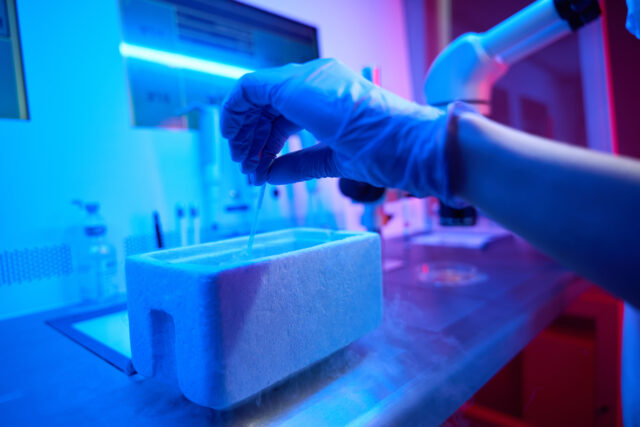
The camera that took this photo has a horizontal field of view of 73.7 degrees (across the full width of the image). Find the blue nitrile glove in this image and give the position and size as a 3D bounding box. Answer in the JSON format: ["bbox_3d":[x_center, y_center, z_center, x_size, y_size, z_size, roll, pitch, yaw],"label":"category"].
[{"bbox_3d":[0.007,-0.065,0.358,0.190,0.108,0.090,0,7,27],"label":"blue nitrile glove"}]

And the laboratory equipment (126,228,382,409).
[{"bbox_3d":[-0.047,0.074,0.388,0.118,0.092,0.200,3,7,40],"label":"laboratory equipment"}]

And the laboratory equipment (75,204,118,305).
[{"bbox_3d":[-0.296,0.049,0.558,0.054,0.125,0.047,-2,5,3],"label":"laboratory equipment"}]

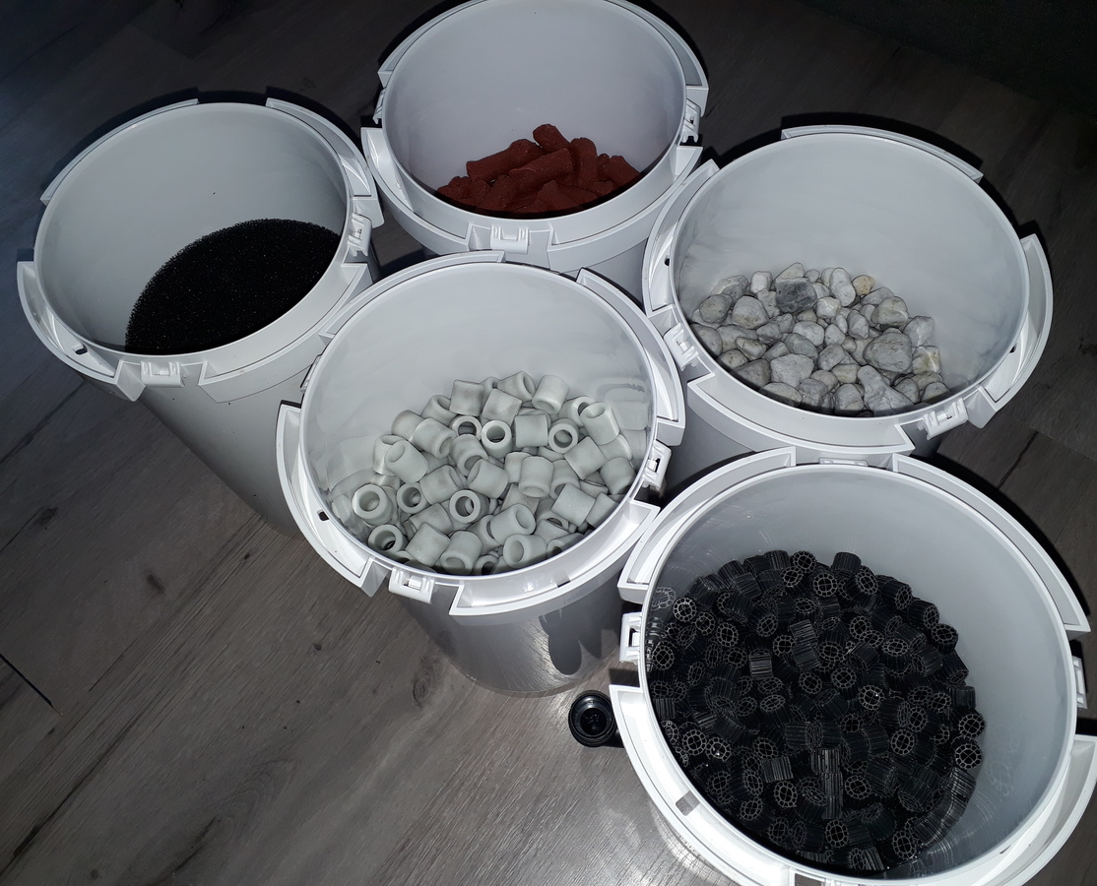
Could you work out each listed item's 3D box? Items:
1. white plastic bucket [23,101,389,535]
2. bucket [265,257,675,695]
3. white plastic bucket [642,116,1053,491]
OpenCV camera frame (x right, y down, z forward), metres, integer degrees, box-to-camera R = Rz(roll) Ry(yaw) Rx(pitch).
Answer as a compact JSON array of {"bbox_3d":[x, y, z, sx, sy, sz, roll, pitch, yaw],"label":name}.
[{"bbox_3d":[-0.150,-0.049,0.513,0.160,0.231,0.160,-2,65,3],"label":"white plastic bucket"},{"bbox_3d":[-0.020,0.035,0.464,0.160,0.231,0.160,-2,65,3],"label":"bucket"},{"bbox_3d":[0.130,-0.024,0.481,0.160,0.231,0.160,-2,65,3],"label":"white plastic bucket"}]

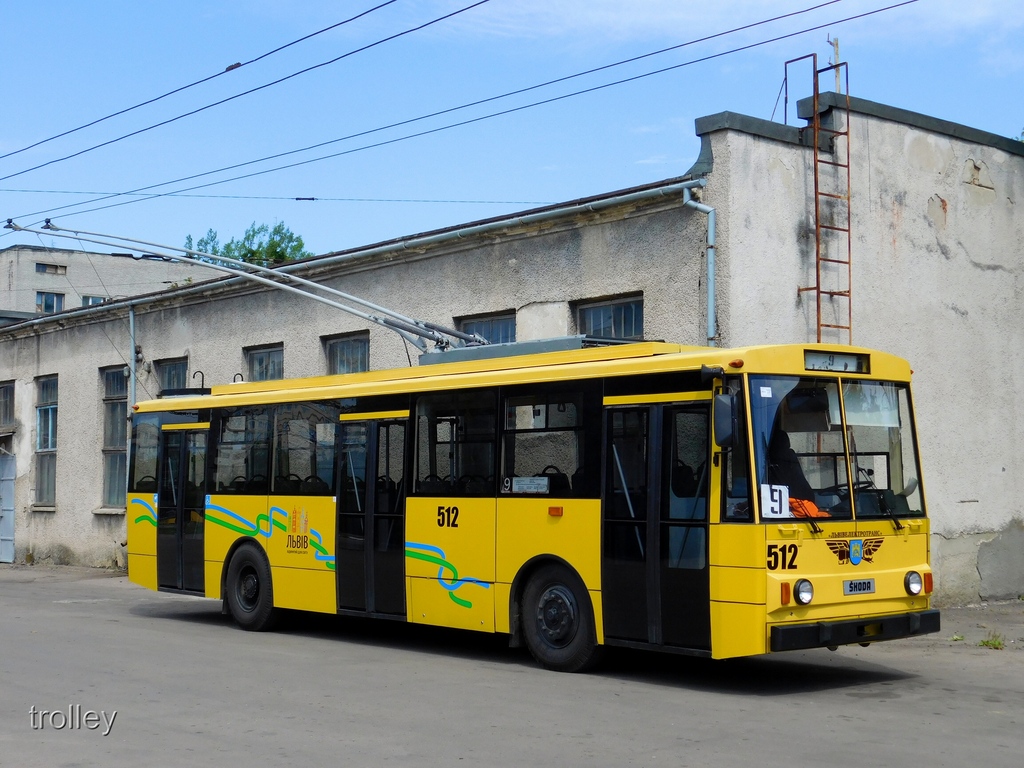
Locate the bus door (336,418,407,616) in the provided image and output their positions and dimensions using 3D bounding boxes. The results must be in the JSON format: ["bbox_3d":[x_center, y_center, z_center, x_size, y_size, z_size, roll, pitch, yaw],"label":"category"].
[{"bbox_3d":[-1.494,1.419,16.362,0.100,2.091,1.312,3,-5,-40],"label":"bus door"}]

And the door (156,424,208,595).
[{"bbox_3d":[-4.279,1.635,19.657,0.100,2.091,1.308,3,-5,-40],"label":"door"}]

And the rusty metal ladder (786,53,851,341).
[{"bbox_3d":[3.855,-1.546,18.853,0.700,5.070,0.520,3,-5,-40],"label":"rusty metal ladder"}]

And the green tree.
[{"bbox_3d":[-13.075,-0.784,74.541,6.000,14.620,6.000,3,-5,-40],"label":"green tree"}]

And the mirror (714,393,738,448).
[{"bbox_3d":[1.756,0.299,12.349,0.200,0.450,0.130,0,-4,2],"label":"mirror"}]

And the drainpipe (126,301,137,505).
[{"bbox_3d":[-7.384,0.728,29.242,0.120,4.570,0.120,3,-5,-40],"label":"drainpipe"}]

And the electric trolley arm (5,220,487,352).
[{"bbox_3d":[-3.377,-1.286,18.423,6.700,0.500,0.820,16,2,21],"label":"electric trolley arm"}]

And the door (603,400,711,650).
[{"bbox_3d":[1.274,1.203,13.085,0.100,2.091,1.303,3,-5,-40],"label":"door"}]

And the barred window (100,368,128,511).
[{"bbox_3d":[-8.024,1.070,30.417,0.180,2.820,1.300,3,-5,-40],"label":"barred window"}]

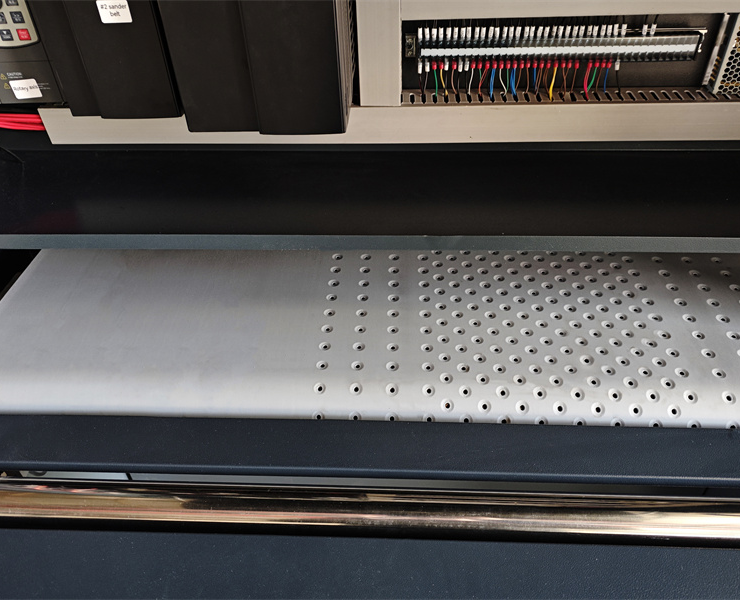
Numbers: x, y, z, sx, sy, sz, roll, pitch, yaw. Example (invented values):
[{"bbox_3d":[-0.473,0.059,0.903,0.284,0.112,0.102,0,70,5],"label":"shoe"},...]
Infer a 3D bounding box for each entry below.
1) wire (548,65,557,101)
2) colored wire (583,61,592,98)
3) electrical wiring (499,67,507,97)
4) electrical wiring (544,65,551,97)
[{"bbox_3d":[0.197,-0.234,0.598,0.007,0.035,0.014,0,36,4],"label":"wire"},{"bbox_3d":[0.233,-0.235,0.594,0.008,0.037,0.015,0,36,4],"label":"colored wire"},{"bbox_3d":[0.145,-0.238,0.605,0.007,0.030,0.011,0,36,4],"label":"electrical wiring"},{"bbox_3d":[0.192,-0.238,0.601,0.006,0.030,0.011,0,36,4],"label":"electrical wiring"}]

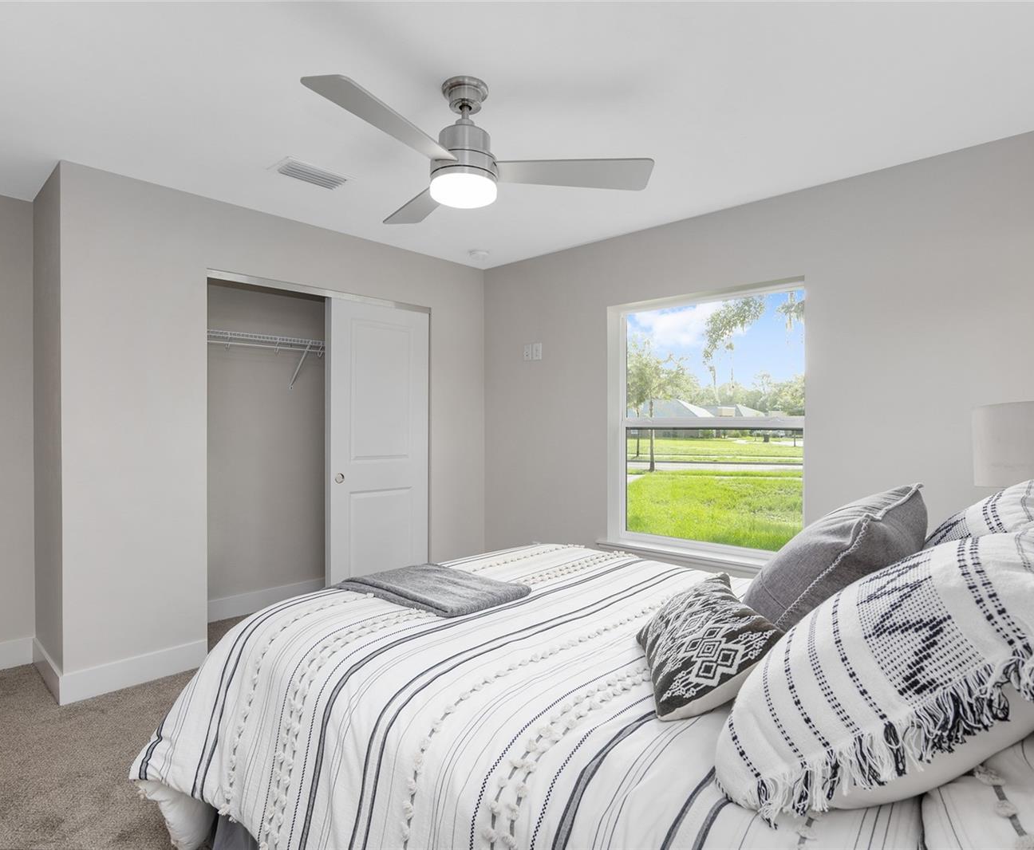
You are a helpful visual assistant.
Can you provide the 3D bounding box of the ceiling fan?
[{"bbox_3d":[-0.111,-0.991,1.977,1.160,0.410,1.220,0,0,0],"label":"ceiling fan"}]

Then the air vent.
[{"bbox_3d":[-0.979,-1.189,2.715,0.210,0.025,0.340,0,0,42],"label":"air vent"}]

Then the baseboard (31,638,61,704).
[{"bbox_3d":[-2.286,1.181,2.745,0.670,0.132,0.020,0,0,42],"label":"baseboard"}]

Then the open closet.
[{"bbox_3d":[-1.321,0.206,3.719,0.560,2.070,1.500,0,0,42],"label":"open closet"}]

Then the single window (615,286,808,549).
[{"bbox_3d":[1.076,-0.007,3.321,1.150,1.470,0.100,0,0,42],"label":"single window"}]

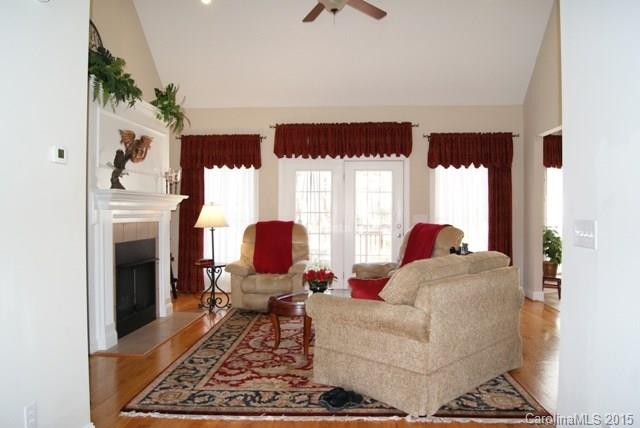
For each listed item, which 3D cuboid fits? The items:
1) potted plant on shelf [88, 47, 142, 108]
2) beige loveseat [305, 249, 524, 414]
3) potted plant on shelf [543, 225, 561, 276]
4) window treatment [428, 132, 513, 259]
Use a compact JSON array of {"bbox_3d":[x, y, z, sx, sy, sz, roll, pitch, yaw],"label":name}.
[{"bbox_3d":[-2.050,-1.377,4.850,0.460,0.560,0.560,0,1,3],"label":"potted plant on shelf"},{"bbox_3d":[0.855,0.817,3.930,1.030,0.970,1.580,1,1,45],"label":"beige loveseat"},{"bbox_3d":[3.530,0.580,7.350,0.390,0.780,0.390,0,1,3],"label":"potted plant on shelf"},{"bbox_3d":[2.300,0.007,7.350,1.270,2.490,0.180,0,1,3],"label":"window treatment"}]

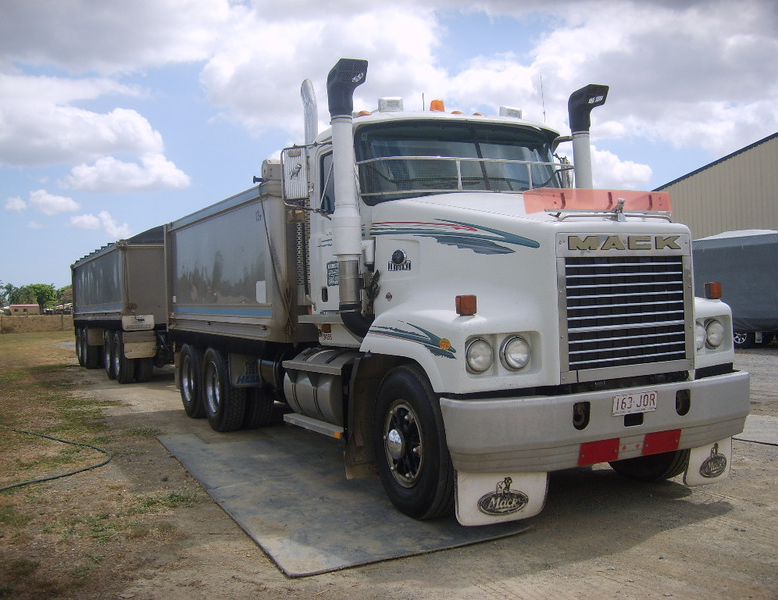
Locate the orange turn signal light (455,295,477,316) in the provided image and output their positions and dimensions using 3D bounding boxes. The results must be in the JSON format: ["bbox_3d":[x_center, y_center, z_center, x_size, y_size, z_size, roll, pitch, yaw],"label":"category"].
[{"bbox_3d":[0.467,0.039,4.824,0.115,0.120,0.060,-3,1,-27],"label":"orange turn signal light"}]

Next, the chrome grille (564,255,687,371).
[{"bbox_3d":[1.497,0.065,5.110,1.020,0.710,0.100,-3,1,-27],"label":"chrome grille"}]

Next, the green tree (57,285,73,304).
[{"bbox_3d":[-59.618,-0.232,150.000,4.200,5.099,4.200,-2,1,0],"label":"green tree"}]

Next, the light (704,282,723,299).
[{"bbox_3d":[2.324,-0.061,5.788,0.115,0.118,0.060,-3,1,-27],"label":"light"}]

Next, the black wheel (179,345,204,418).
[{"bbox_3d":[-2.562,1.028,10.687,0.290,1.035,1.035,-3,1,-27],"label":"black wheel"}]

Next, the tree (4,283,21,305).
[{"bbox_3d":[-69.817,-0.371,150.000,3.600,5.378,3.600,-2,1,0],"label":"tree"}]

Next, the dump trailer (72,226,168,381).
[{"bbox_3d":[-5.412,0.069,18.424,2.500,2.900,7.900,-3,1,-27],"label":"dump trailer"}]

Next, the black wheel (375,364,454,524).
[{"bbox_3d":[0.183,0.982,5.606,0.290,1.050,1.050,-3,1,-25],"label":"black wheel"}]

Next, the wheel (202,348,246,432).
[{"bbox_3d":[-1.960,1.021,9.527,0.290,1.035,1.035,-3,1,-27],"label":"wheel"}]

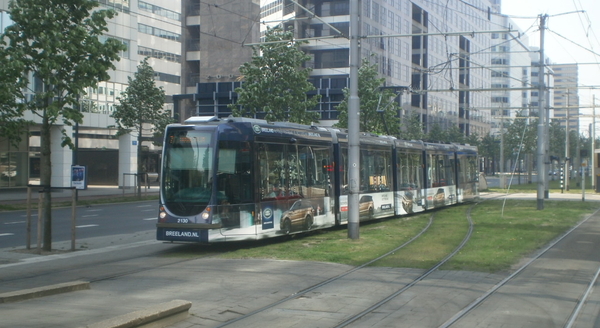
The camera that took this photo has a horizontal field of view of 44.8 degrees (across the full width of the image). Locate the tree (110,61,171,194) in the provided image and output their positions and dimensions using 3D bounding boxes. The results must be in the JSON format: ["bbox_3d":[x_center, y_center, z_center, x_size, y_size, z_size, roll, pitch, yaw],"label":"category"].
[{"bbox_3d":[-10.700,-2.450,49.200,4.200,9.400,4.100,0,0,0],"label":"tree"}]

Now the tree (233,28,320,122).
[{"bbox_3d":[-1.020,-1.700,29.800,3.650,7.950,3.600,0,0,0],"label":"tree"}]

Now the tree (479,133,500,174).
[{"bbox_3d":[40.000,-1.970,154.000,4.800,8.800,4.700,0,0,0],"label":"tree"}]

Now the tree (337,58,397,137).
[{"bbox_3d":[3.620,-1.710,39.000,3.500,8.000,3.500,0,0,0],"label":"tree"}]

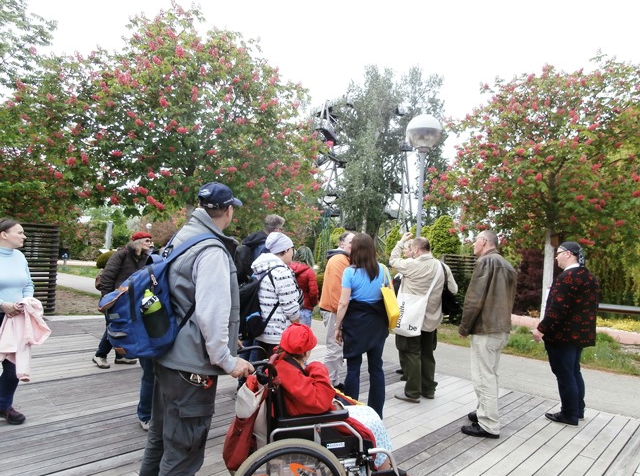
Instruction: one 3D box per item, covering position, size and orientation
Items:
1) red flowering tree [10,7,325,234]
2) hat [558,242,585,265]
[{"bbox_3d":[-3.823,-2.287,11.500,8.000,7.800,7.600,3,-1,0],"label":"red flowering tree"},{"bbox_3d":[2.505,0.144,4.420,0.250,0.220,0.180,2,-2,32],"label":"hat"}]

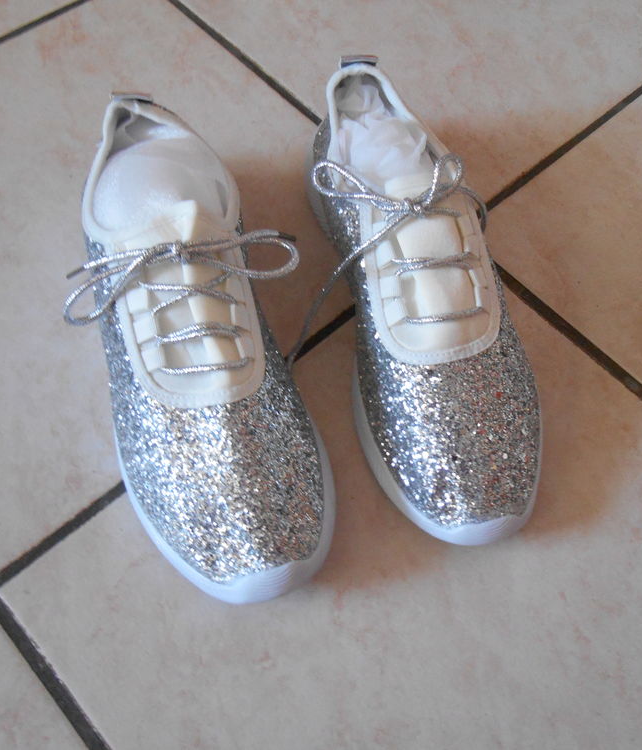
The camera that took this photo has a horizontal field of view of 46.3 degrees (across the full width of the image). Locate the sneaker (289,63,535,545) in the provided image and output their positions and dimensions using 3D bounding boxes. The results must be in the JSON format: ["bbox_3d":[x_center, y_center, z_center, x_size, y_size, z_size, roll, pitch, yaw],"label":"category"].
[{"bbox_3d":[0.057,-0.051,0.403,0.100,0.096,0.267,-11,63,-9],"label":"sneaker"}]

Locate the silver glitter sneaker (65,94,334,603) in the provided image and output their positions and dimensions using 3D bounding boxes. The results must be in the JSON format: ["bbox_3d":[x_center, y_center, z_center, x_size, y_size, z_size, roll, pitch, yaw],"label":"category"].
[{"bbox_3d":[-0.067,-0.021,0.381,0.100,0.096,0.266,-14,64,-10],"label":"silver glitter sneaker"}]

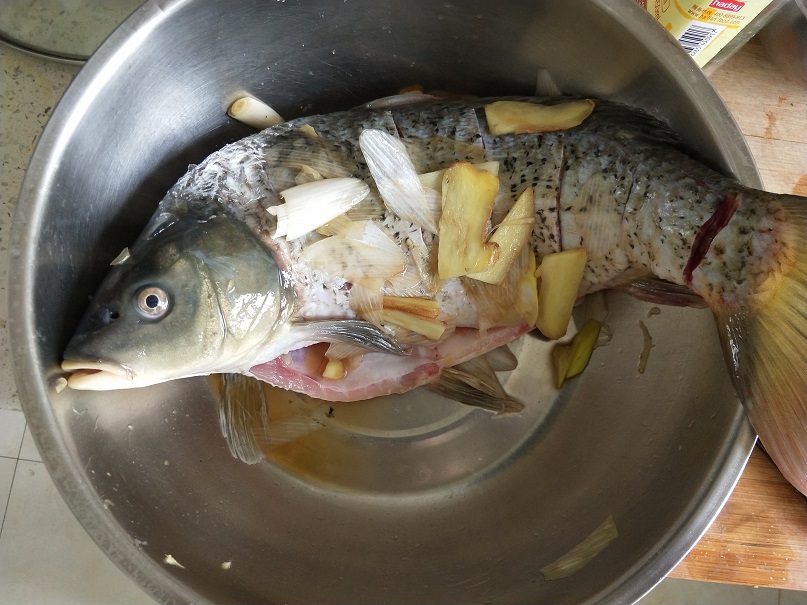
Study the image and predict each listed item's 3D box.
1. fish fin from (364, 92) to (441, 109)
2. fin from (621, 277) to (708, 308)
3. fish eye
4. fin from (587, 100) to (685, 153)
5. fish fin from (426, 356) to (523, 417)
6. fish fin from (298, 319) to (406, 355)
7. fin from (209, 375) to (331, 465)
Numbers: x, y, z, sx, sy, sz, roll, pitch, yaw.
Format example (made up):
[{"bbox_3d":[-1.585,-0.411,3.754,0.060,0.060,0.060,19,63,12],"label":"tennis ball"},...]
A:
[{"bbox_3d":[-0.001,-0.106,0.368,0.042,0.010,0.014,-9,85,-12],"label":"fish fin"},{"bbox_3d":[0.123,-0.005,0.332,0.038,0.010,0.012,14,82,24],"label":"fin"},{"bbox_3d":[-0.105,0.000,0.293,0.013,0.008,0.013,-18,78,4],"label":"fish eye"},{"bbox_3d":[0.110,-0.084,0.333,0.047,0.010,0.018,26,82,18],"label":"fin"},{"bbox_3d":[0.042,0.048,0.387,0.063,0.012,0.022,23,82,-25],"label":"fish fin"},{"bbox_3d":[-0.024,0.016,0.325,0.051,0.010,0.014,15,83,-13],"label":"fish fin"},{"bbox_3d":[-0.070,0.060,0.365,0.050,0.016,0.050,-7,122,-6],"label":"fin"}]

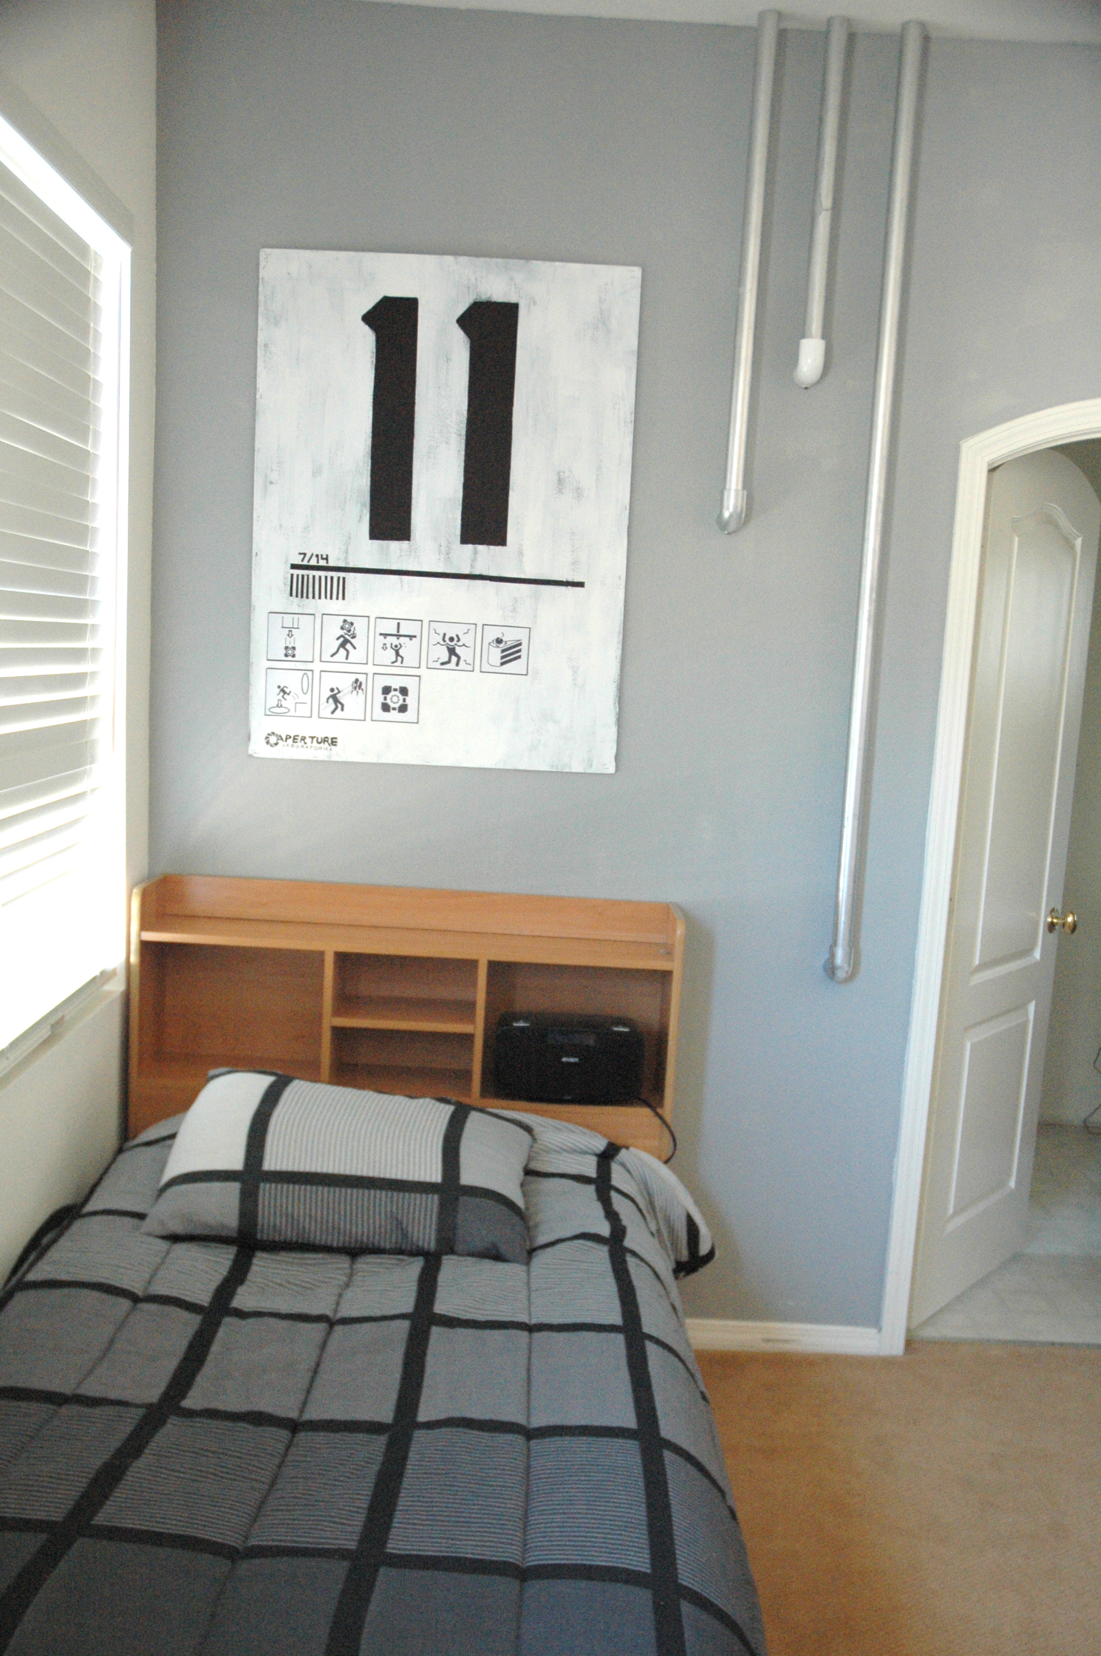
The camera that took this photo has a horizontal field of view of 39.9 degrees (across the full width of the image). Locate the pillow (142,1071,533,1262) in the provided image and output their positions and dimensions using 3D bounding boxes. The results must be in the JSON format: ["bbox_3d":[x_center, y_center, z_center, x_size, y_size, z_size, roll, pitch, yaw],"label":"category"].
[{"bbox_3d":[-0.363,0.588,2.795,0.650,0.165,0.460,7,29,1],"label":"pillow"}]

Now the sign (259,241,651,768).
[{"bbox_3d":[-0.219,-0.627,3.083,0.762,1.014,0.022,3,9,0],"label":"sign"}]

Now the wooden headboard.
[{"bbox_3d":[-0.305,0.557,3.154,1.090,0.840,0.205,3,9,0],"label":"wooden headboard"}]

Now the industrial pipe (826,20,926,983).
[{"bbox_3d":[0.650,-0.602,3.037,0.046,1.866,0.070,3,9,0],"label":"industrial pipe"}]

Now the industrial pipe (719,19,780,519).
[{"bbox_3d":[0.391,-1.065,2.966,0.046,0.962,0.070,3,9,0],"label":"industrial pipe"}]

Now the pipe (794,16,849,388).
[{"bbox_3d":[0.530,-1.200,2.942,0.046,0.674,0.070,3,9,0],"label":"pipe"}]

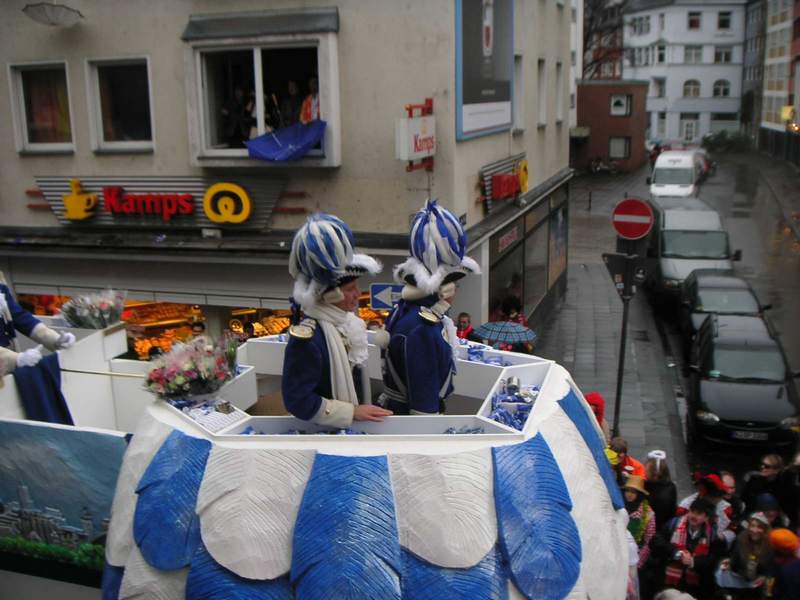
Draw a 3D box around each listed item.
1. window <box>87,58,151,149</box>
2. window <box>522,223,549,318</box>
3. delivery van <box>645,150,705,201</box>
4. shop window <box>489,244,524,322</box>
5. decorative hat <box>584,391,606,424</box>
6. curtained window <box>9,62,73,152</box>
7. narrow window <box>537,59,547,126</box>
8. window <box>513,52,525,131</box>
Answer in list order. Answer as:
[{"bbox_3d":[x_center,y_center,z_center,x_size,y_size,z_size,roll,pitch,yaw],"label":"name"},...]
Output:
[{"bbox_3d":[-4.441,-3.083,14.007,1.132,1.465,0.160,3,14,18],"label":"window"},{"bbox_3d":[3.058,-0.720,19.710,0.150,1.776,3.106,3,14,18],"label":"window"},{"bbox_3d":[13.454,-5.758,42.951,2.000,2.500,5.300,3,13,21],"label":"delivery van"},{"bbox_3d":[1.877,0.006,15.123,0.100,1.660,3.682,2,12,16],"label":"shop window"},{"bbox_3d":[2.237,1.242,10.100,0.260,0.320,0.260,6,14,29],"label":"decorative hat"},{"bbox_3d":[-5.898,-3.144,14.493,1.130,1.433,0.160,3,14,18],"label":"curtained window"},{"bbox_3d":[3.044,-4.474,19.041,0.160,1.383,1.068,3,14,18],"label":"narrow window"},{"bbox_3d":[2.223,-3.895,16.654,0.160,1.394,0.977,3,14,18],"label":"window"}]

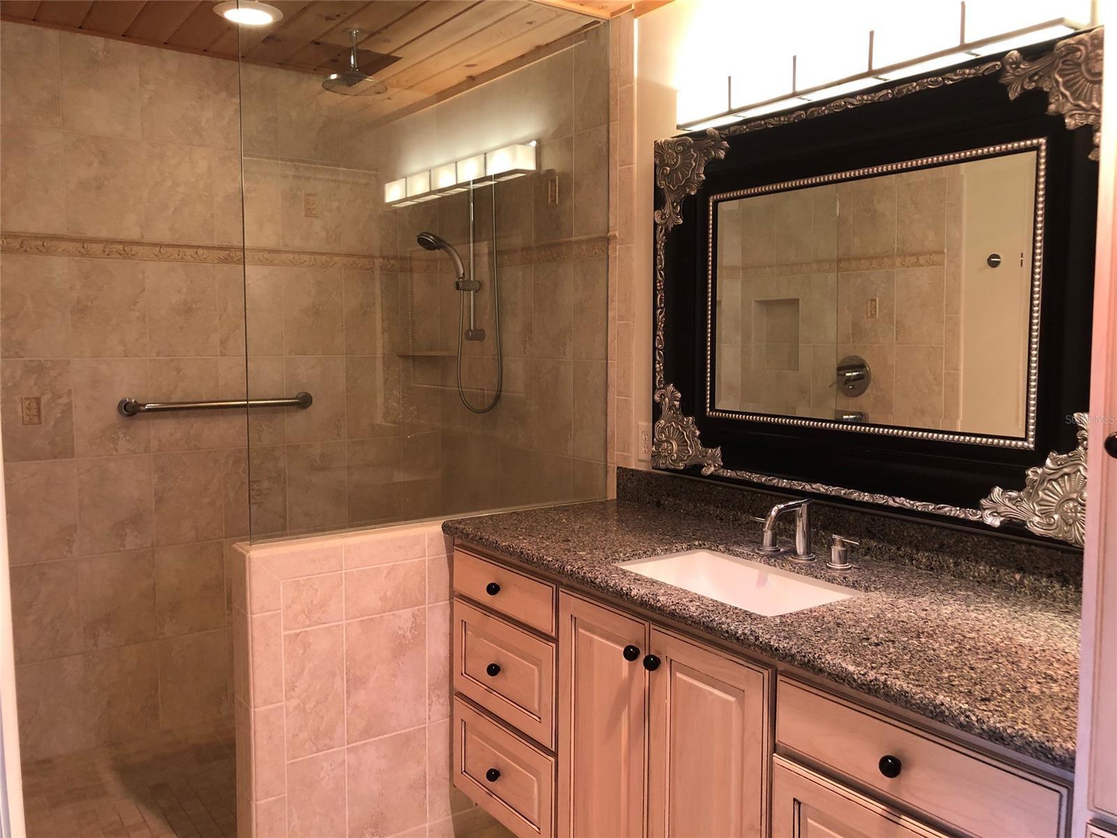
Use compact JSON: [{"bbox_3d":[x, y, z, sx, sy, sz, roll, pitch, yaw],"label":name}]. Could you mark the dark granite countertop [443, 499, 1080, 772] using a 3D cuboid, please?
[{"bbox_3d":[0.415,0.344,1.954,0.617,0.040,1.656,-3,6,-35],"label":"dark granite countertop"}]

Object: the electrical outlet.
[{"bbox_3d":[0.278,0.071,2.863,0.008,0.121,0.076,-3,6,-35],"label":"electrical outlet"}]

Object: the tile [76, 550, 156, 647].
[{"bbox_3d":[-1.508,0.621,3.106,0.233,0.329,0.012,-3,6,-35],"label":"tile"}]

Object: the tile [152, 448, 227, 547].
[{"bbox_3d":[-1.384,0.295,3.378,0.245,0.347,0.010,-3,6,-35],"label":"tile"}]

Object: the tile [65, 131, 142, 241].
[{"bbox_3d":[-1.582,-0.811,3.138,0.245,0.345,0.010,-3,6,-35],"label":"tile"}]

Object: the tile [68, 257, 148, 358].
[{"bbox_3d":[-1.584,-0.389,3.175,0.245,0.344,0.010,-3,6,-35],"label":"tile"}]

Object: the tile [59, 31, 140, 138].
[{"bbox_3d":[-1.581,-1.146,3.109,0.245,0.321,0.010,-3,6,-35],"label":"tile"}]

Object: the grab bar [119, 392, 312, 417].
[{"bbox_3d":[-1.191,-0.054,3.218,0.673,0.062,0.071,-3,6,-35],"label":"grab bar"}]

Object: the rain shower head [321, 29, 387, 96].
[{"bbox_3d":[-0.654,-1.156,2.900,0.207,0.188,0.207,0,5,0],"label":"rain shower head"}]

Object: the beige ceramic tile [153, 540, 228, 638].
[{"bbox_3d":[-1.385,0.644,3.409,0.245,0.347,0.010,-3,6,-35],"label":"beige ceramic tile"}]

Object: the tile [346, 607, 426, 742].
[{"bbox_3d":[-0.482,0.719,2.538,0.245,0.347,0.010,-3,6,-35],"label":"tile"}]

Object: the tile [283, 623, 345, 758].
[{"bbox_3d":[-0.652,0.729,2.418,0.166,0.347,0.010,-3,6,-35],"label":"tile"}]

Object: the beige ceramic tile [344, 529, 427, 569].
[{"bbox_3d":[-0.453,0.340,2.362,0.233,0.079,0.012,-3,6,-35],"label":"beige ceramic tile"}]

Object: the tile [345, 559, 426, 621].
[{"bbox_3d":[-0.481,0.476,2.517,0.245,0.135,0.010,-3,6,-35],"label":"tile"}]

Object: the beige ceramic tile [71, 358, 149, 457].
[{"bbox_3d":[-1.505,-0.040,3.047,0.233,0.329,0.012,-3,6,-35],"label":"beige ceramic tile"}]

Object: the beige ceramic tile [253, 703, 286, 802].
[{"bbox_3d":[-0.754,0.872,2.358,0.076,0.247,0.010,-3,6,-35],"label":"beige ceramic tile"}]

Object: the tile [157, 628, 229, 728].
[{"bbox_3d":[-1.386,0.992,3.439,0.245,0.347,0.010,-3,6,-35],"label":"tile"}]

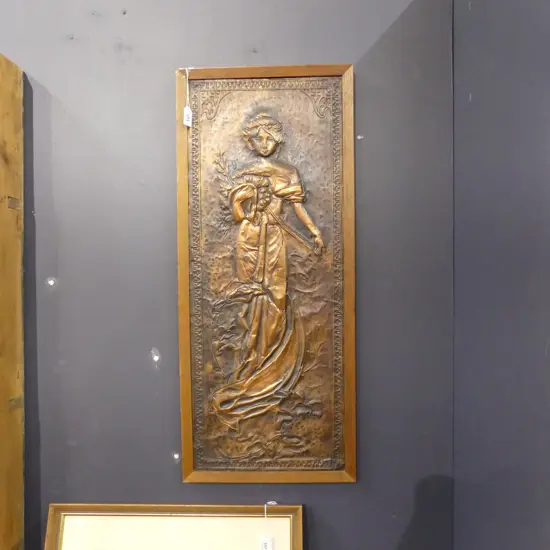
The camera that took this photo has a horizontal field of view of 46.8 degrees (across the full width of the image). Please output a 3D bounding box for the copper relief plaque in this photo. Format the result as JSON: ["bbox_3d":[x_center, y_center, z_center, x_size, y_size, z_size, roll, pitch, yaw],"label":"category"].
[{"bbox_3d":[-0.018,0.004,1.468,0.400,0.950,0.033,-1,2,2],"label":"copper relief plaque"}]

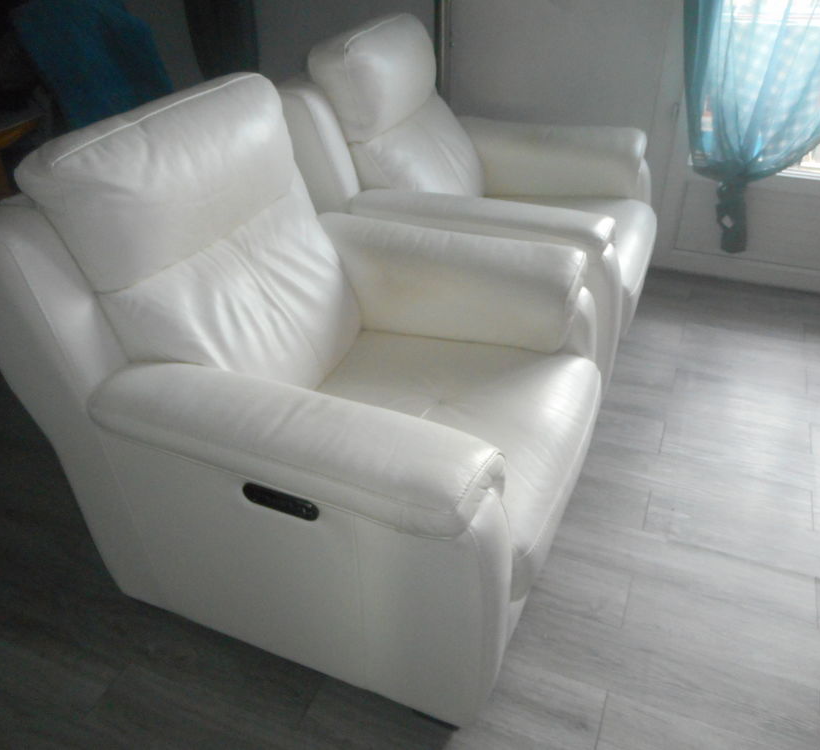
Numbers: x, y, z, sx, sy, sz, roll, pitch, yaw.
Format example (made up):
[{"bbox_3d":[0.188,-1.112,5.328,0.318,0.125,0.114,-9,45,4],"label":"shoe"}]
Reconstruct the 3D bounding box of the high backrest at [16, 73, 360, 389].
[{"bbox_3d":[-0.363,-0.250,1.530,0.272,0.612,0.646,1,33,27],"label":"high backrest"}]

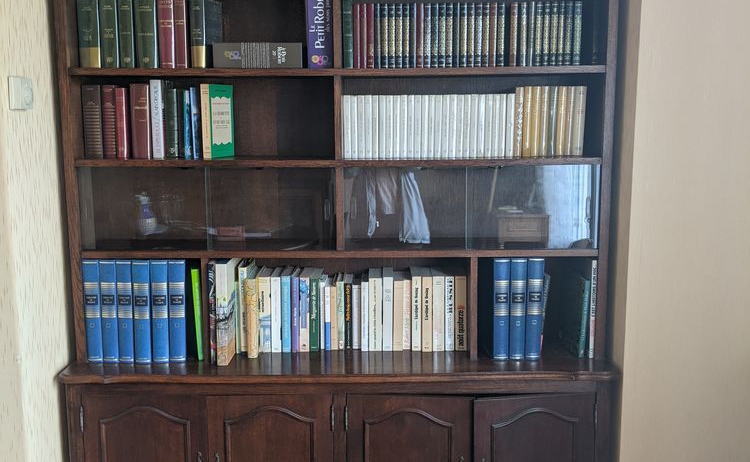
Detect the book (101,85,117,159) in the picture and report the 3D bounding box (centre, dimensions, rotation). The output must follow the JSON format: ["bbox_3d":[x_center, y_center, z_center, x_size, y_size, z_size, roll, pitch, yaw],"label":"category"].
[{"bbox_3d":[-0.767,-0.323,2.317,0.036,0.209,0.135,0,9,0],"label":"book"}]

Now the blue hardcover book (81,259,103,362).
[{"bbox_3d":[-0.783,0.209,2.275,0.043,0.291,0.215,0,8,0],"label":"blue hardcover book"}]

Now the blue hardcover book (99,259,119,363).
[{"bbox_3d":[-0.715,0.202,2.196,0.047,0.284,0.210,0,9,0],"label":"blue hardcover book"}]

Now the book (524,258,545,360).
[{"bbox_3d":[0.477,0.221,2.431,0.045,0.310,0.215,0,9,0],"label":"book"}]

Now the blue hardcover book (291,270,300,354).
[{"bbox_3d":[-0.221,0.228,2.268,0.021,0.219,0.142,0,9,0],"label":"blue hardcover book"}]

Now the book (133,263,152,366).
[{"bbox_3d":[-0.628,0.205,2.208,0.043,0.286,0.205,0,9,0],"label":"book"}]

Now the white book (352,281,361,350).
[{"bbox_3d":[-0.059,0.263,2.518,0.022,0.206,0.130,0,9,0],"label":"white book"}]

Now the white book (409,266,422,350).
[{"bbox_3d":[0.122,0.232,2.334,0.027,0.221,0.138,0,8,0],"label":"white book"}]

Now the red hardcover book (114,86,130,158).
[{"bbox_3d":[-0.663,-0.290,2.110,0.033,0.187,0.125,0,9,0],"label":"red hardcover book"}]

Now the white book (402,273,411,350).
[{"bbox_3d":[0.097,0.241,2.389,0.022,0.212,0.135,0,8,0],"label":"white book"}]

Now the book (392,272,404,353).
[{"bbox_3d":[0.074,0.256,2.496,0.029,0.225,0.131,0,9,0],"label":"book"}]

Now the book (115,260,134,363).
[{"bbox_3d":[-0.672,0.202,2.196,0.047,0.285,0.210,0,9,0],"label":"book"}]

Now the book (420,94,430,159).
[{"bbox_3d":[0.136,-0.289,2.161,0.022,0.171,0.115,0,9,0],"label":"book"}]

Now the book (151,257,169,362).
[{"bbox_3d":[-0.606,0.214,2.305,0.044,0.296,0.205,0,8,0],"label":"book"}]

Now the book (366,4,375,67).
[{"bbox_3d":[-0.011,-0.522,2.115,0.020,0.167,0.115,0,9,0],"label":"book"}]

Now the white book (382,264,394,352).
[{"bbox_3d":[0.041,0.249,2.506,0.030,0.237,0.160,0,9,0],"label":"white book"}]

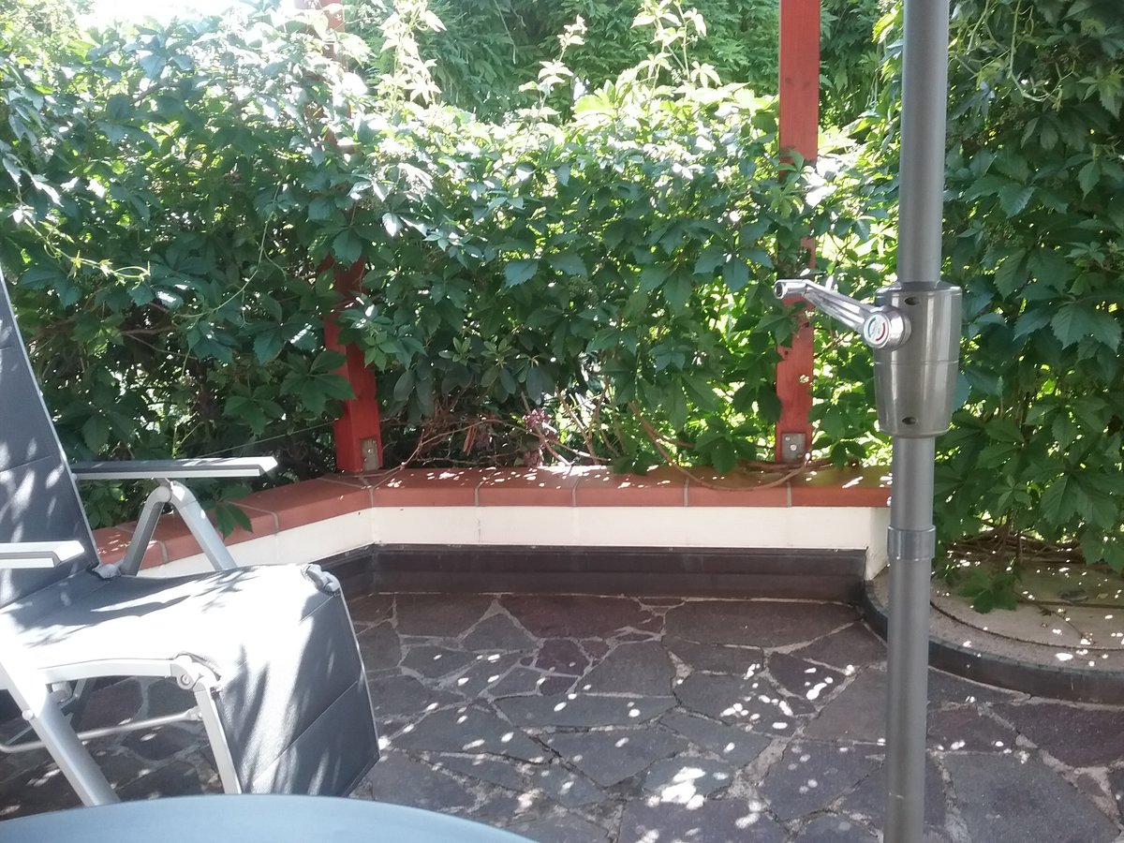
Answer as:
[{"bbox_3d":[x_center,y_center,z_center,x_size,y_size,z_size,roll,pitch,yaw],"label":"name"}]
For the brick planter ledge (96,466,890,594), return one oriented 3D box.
[{"bbox_3d":[-0.143,0.380,2.783,2.255,0.324,0.825,-2,12,5],"label":"brick planter ledge"}]

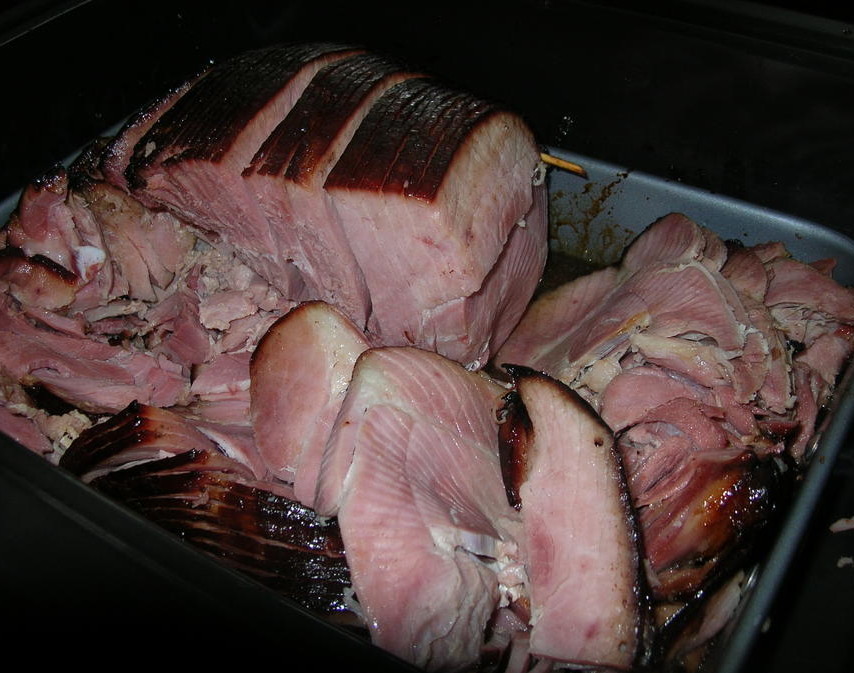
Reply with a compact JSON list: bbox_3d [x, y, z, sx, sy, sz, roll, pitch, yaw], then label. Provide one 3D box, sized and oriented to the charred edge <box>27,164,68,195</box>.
[{"bbox_3d":[-0.194,-0.080,0.478,0.014,0.012,0.018,-32,50,-28],"label":"charred edge"}]

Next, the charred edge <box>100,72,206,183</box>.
[{"bbox_3d":[-0.134,-0.104,0.458,0.055,0.044,0.018,-15,44,-14],"label":"charred edge"}]

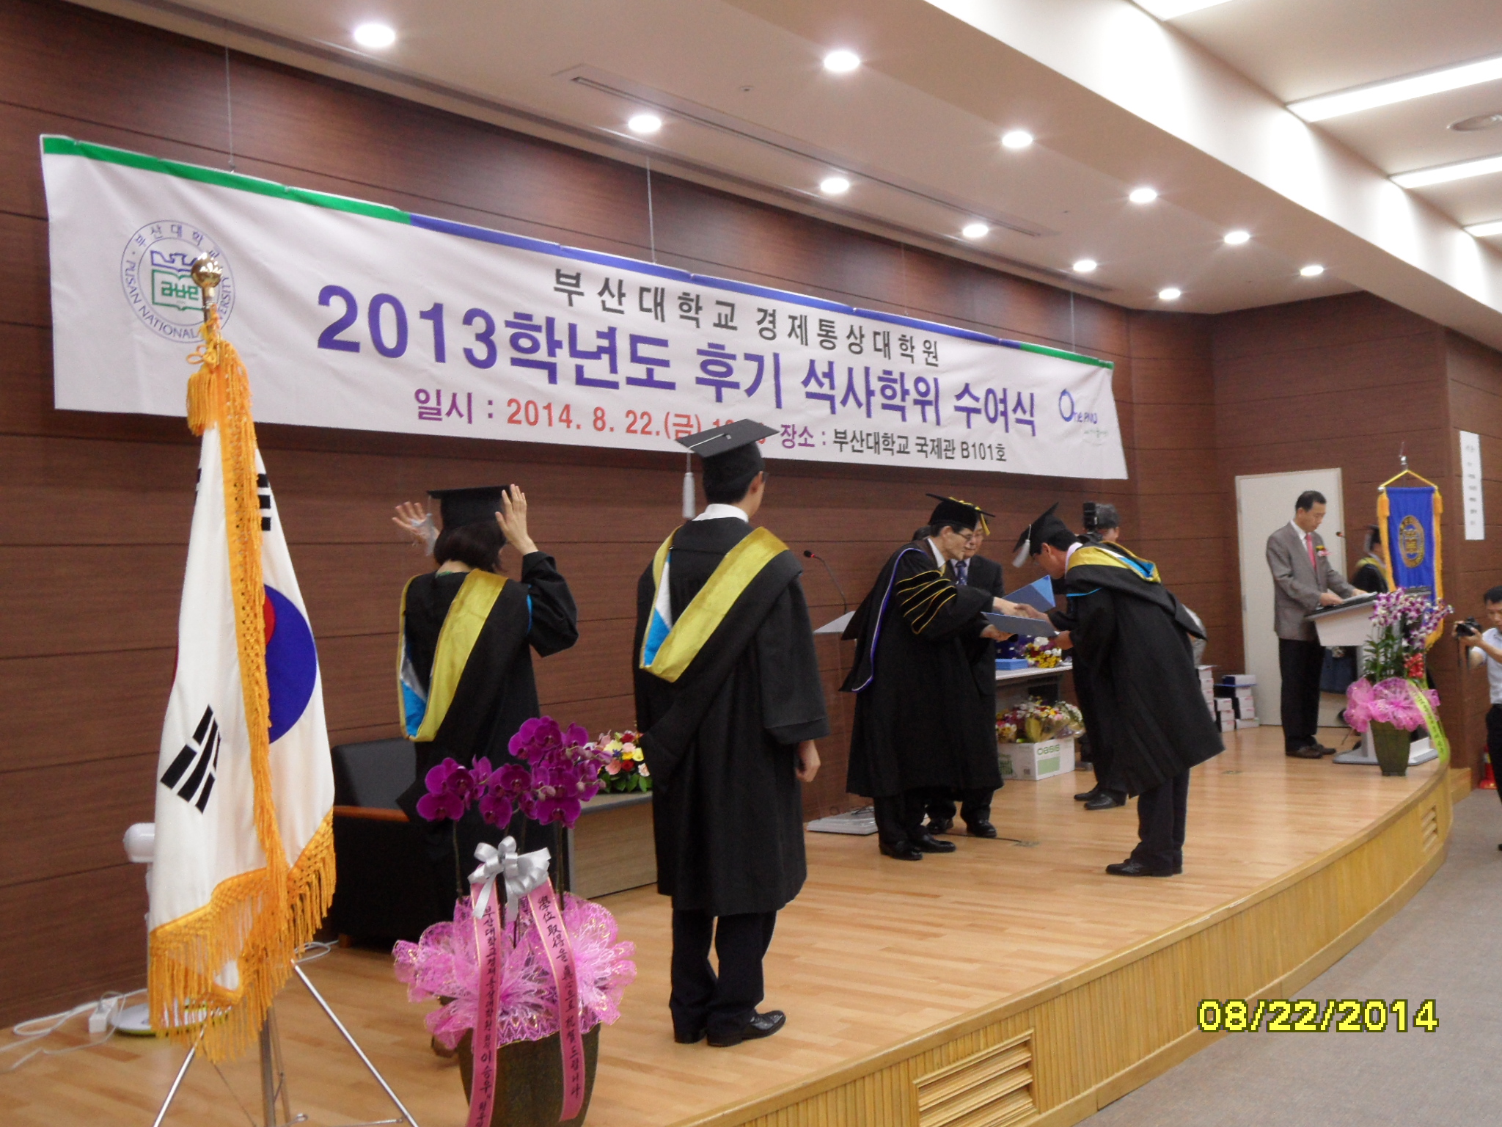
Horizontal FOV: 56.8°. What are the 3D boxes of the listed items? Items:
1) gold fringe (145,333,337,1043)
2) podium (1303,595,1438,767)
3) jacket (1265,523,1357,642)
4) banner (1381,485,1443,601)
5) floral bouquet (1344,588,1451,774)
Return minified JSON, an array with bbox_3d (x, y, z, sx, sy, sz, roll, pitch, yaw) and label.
[{"bbox_3d":[-1.248,0.300,3.400,0.440,1.790,0.360,-2,-1,-20],"label":"gold fringe"},{"bbox_3d":[4.134,0.732,9.267,0.620,1.110,0.800,-4,-1,37],"label":"podium"},{"bbox_3d":[3.858,0.134,9.580,0.500,0.780,0.560,-4,-1,37],"label":"jacket"},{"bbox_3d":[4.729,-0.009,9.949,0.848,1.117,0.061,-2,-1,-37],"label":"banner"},{"bbox_3d":[3.968,0.724,8.530,0.520,1.110,0.580,-4,-1,37],"label":"floral bouquet"}]

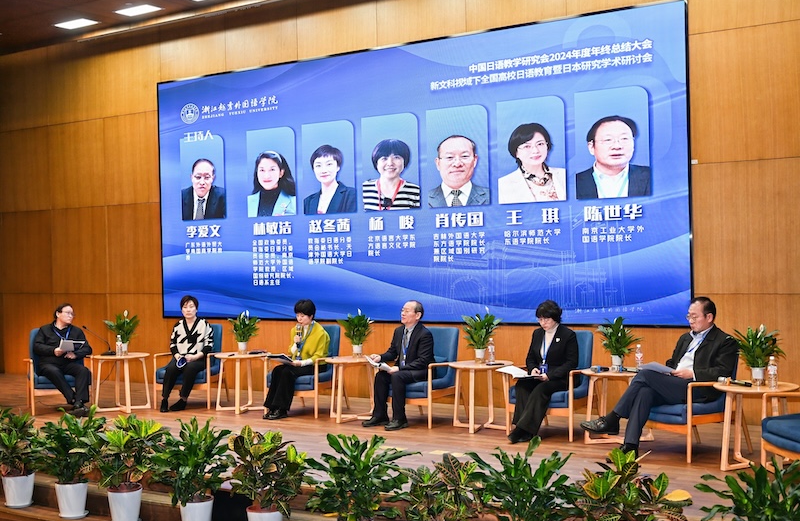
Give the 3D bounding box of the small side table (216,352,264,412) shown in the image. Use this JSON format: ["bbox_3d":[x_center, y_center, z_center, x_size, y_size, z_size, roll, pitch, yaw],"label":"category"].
[{"bbox_3d":[-1.665,1.304,10.713,0.620,0.585,0.620,-1,0,0],"label":"small side table"}]

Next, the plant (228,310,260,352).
[{"bbox_3d":[-1.687,0.776,10.847,0.333,0.467,0.322,-1,0,0],"label":"plant"}]

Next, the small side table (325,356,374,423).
[{"bbox_3d":[-0.443,1.290,10.013,0.600,0.598,0.600,-1,0,0],"label":"small side table"}]

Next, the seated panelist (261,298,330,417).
[{"bbox_3d":[-1.072,0.995,10.294,0.500,1.180,0.780,-1,0,36],"label":"seated panelist"}]

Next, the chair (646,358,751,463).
[{"bbox_3d":[2.312,1.069,7.900,0.690,0.890,0.660,-1,0,-25],"label":"chair"}]

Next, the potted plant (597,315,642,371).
[{"bbox_3d":[1.879,0.706,8.541,0.376,0.455,0.364,-1,0,33],"label":"potted plant"}]

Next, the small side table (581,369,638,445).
[{"bbox_3d":[1.847,1.238,8.434,0.600,0.598,0.600,-1,0,-4],"label":"small side table"}]

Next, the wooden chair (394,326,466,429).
[{"bbox_3d":[0.240,1.126,9.761,0.675,0.895,0.720,-1,0,38],"label":"wooden chair"}]

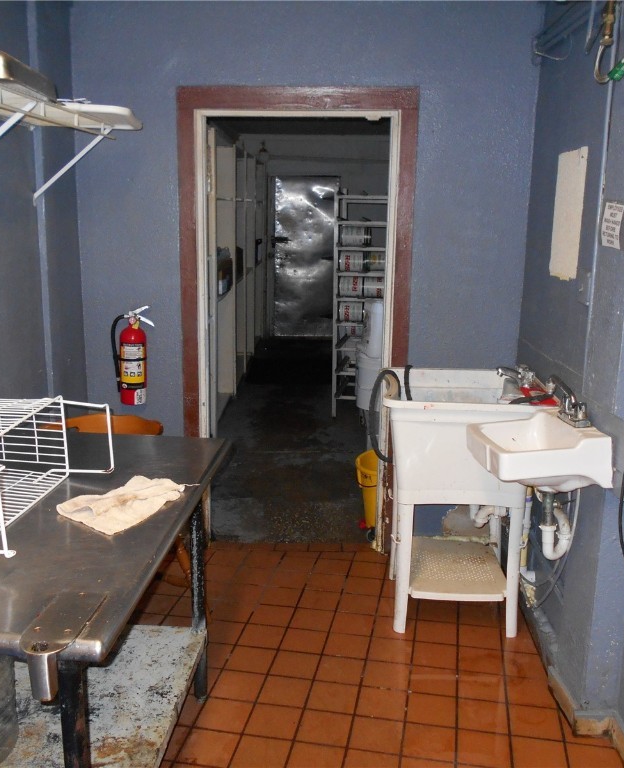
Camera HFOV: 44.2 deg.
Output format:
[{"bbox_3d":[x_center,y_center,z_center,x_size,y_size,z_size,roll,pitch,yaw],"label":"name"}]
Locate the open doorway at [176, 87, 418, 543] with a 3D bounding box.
[{"bbox_3d":[-0.072,-0.244,3.538,1.035,2.103,0.150,1,11,3],"label":"open doorway"}]

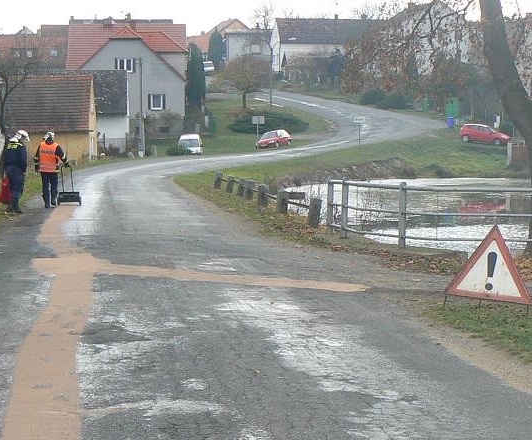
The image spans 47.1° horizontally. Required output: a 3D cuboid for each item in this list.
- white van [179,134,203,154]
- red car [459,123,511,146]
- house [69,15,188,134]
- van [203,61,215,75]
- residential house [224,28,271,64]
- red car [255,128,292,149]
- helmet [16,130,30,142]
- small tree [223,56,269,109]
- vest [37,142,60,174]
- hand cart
[{"bbox_3d":[-6.722,-6.731,54.500,1.800,1.900,4.300,0,8,-2],"label":"white van"},{"bbox_3d":[17.389,-6.710,48.300,3.970,1.470,1.700,7,9,17],"label":"red car"},{"bbox_3d":[-13.700,-14.046,61.687,12.000,11.600,10.000,0,8,-3],"label":"house"},{"bbox_3d":[-9.176,-24.589,98.500,1.800,1.900,4.400,-1,8,-8],"label":"van"},{"bbox_3d":[-3.039,-30.481,109.000,8.300,7.200,8.500,0,8,0],"label":"residential house"},{"bbox_3d":[0.722,-6.839,51.800,1.650,1.450,3.800,-4,6,25],"label":"red car"},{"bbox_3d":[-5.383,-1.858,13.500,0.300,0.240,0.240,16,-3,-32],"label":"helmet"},{"bbox_3d":[-2.143,-15.187,67.000,4.900,5.900,4.900,0,8,0],"label":"small tree"},{"bbox_3d":[-5.237,-1.507,14.700,0.500,0.750,0.320,-1,8,-8],"label":"vest"},{"bbox_3d":[-4.747,-0.827,14.750,0.570,0.950,0.600,-1,8,-8],"label":"hand cart"}]

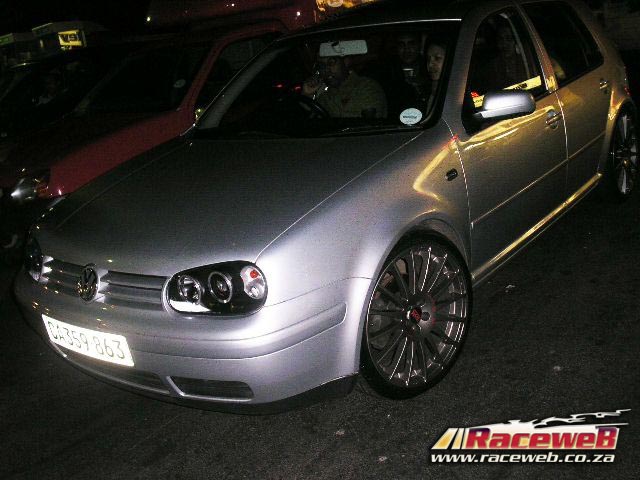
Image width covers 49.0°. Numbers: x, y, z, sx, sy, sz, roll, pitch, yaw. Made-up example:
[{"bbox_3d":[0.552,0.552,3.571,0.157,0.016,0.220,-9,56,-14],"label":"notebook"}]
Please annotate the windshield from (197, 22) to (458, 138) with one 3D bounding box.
[{"bbox_3d":[0.016,-0.771,3.385,1.420,0.120,0.770,6,54,38],"label":"windshield"}]

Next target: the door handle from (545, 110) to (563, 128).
[{"bbox_3d":[1.150,-0.598,3.455,0.050,0.058,0.180,6,22,38],"label":"door handle"}]

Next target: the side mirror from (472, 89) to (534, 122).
[{"bbox_3d":[0.781,-0.561,2.978,0.220,0.145,0.150,6,22,38],"label":"side mirror"}]

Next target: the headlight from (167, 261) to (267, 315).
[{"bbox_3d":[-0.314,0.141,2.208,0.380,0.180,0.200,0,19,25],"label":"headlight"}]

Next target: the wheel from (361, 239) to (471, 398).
[{"bbox_3d":[0.307,0.272,2.684,0.630,0.630,0.220,-20,21,-35],"label":"wheel"}]

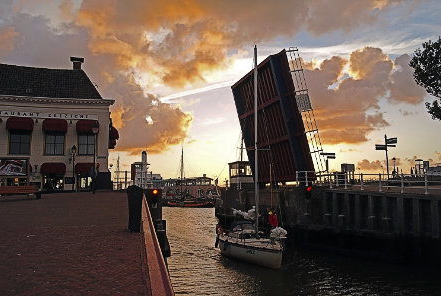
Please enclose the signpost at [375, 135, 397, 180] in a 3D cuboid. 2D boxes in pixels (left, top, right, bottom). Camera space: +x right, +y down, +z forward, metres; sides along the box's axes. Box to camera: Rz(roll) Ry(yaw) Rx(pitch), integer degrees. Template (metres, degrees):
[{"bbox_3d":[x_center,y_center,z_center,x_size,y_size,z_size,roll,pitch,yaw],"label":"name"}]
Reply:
[{"bbox_3d":[11.647,0.962,23.452,1.500,3.845,0.700,-1,-5,6],"label":"signpost"}]

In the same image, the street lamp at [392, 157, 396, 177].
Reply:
[{"bbox_3d":[28.752,3.426,55.147,0.550,3.715,0.550,0,-5,0],"label":"street lamp"}]

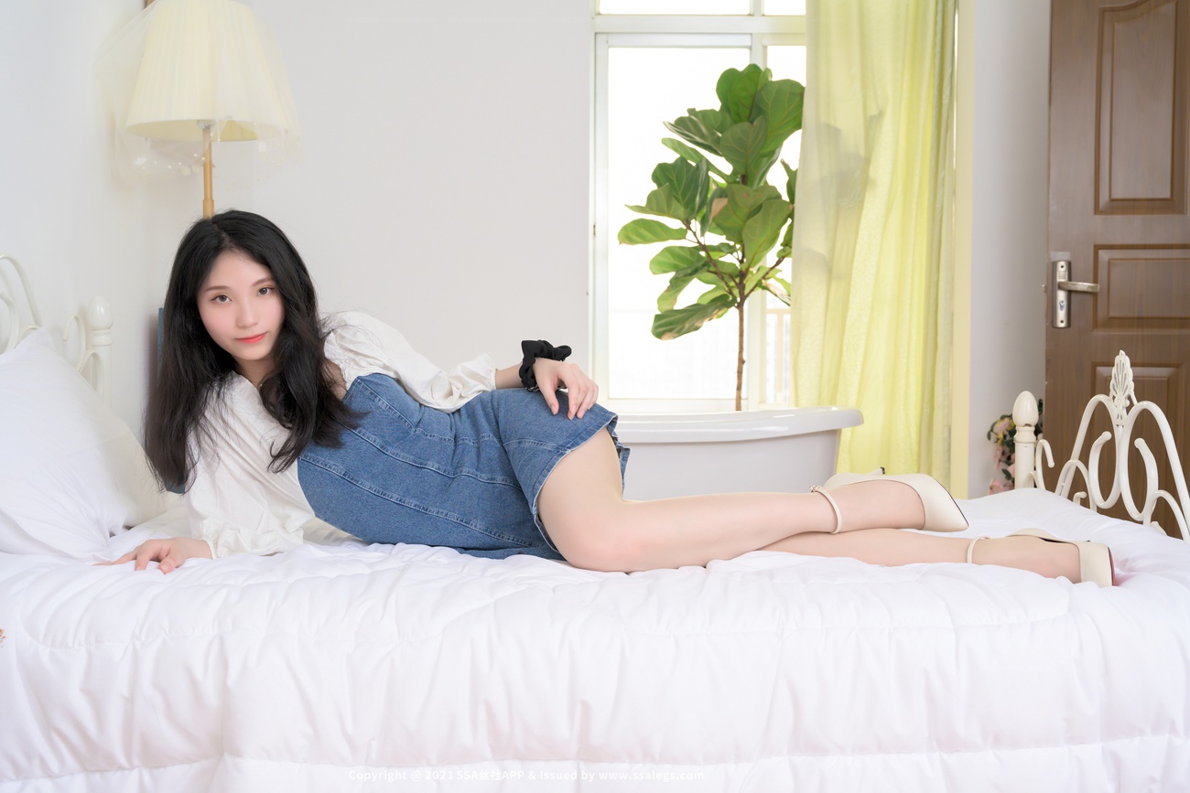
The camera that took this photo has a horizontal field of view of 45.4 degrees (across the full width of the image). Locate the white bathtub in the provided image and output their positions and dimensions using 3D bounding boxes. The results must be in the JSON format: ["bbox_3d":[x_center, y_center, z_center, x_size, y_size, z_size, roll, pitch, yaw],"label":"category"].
[{"bbox_3d":[0.085,0.358,4.773,1.620,0.620,0.740,0,3,0],"label":"white bathtub"}]

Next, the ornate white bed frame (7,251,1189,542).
[{"bbox_3d":[-0.086,0.228,2.499,2.060,1.100,1.220,0,3,1],"label":"ornate white bed frame"}]

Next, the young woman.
[{"bbox_3d":[0.010,-0.011,2.282,1.550,0.570,0.470,0,3,0],"label":"young woman"}]

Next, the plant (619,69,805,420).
[{"bbox_3d":[0.575,-0.311,5.391,0.920,1.900,0.850,0,3,0],"label":"plant"}]

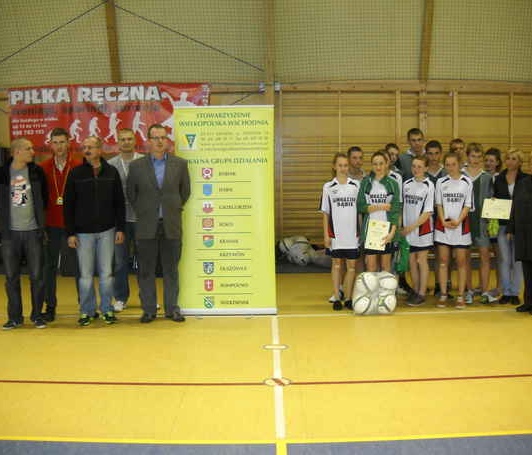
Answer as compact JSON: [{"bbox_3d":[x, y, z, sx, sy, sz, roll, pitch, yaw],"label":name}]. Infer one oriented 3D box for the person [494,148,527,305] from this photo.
[{"bbox_3d":[2.609,-0.012,7.015,0.470,1.621,0.300,1,4,22],"label":"person"}]

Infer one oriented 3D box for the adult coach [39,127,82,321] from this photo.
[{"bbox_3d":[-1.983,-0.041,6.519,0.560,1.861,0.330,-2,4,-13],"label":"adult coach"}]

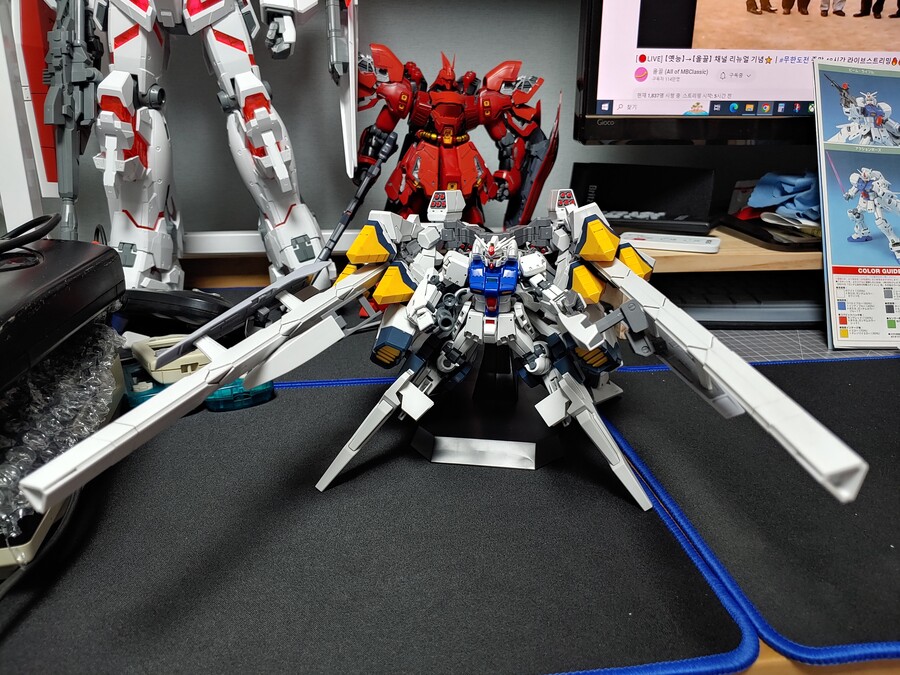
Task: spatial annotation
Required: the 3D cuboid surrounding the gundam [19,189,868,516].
[{"bbox_3d":[0.013,0.004,0.360,0.295,0.150,0.315,2,19,7],"label":"gundam"}]

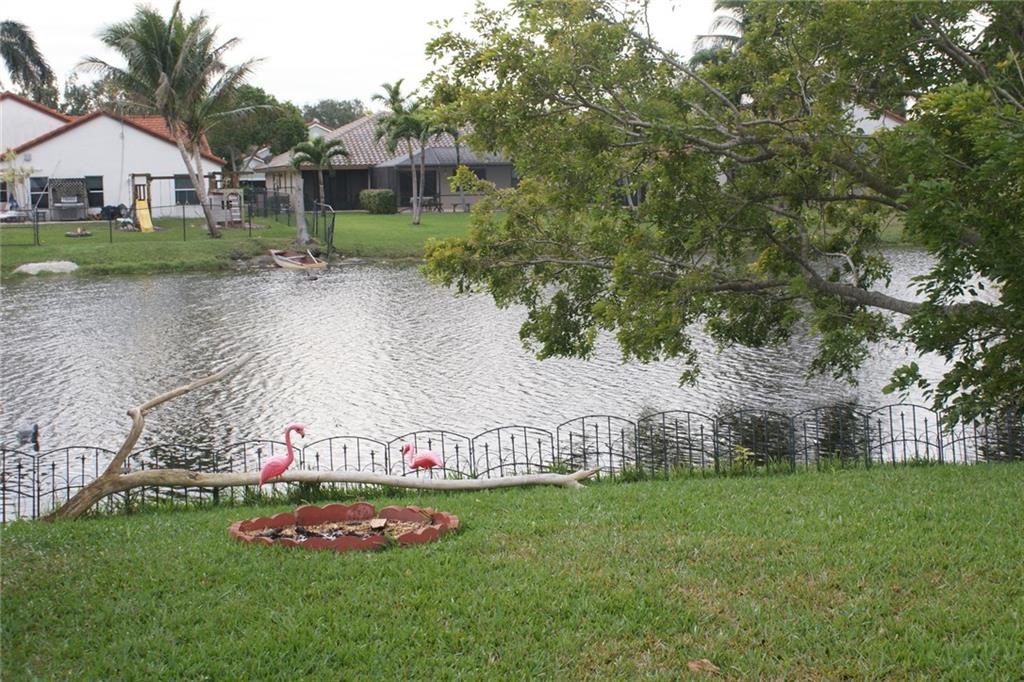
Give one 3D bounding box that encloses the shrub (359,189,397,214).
[{"bbox_3d":[-7.423,-7.717,70.410,2.100,1.450,1.800,-4,8,-22],"label":"shrub"}]

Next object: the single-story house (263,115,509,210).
[{"bbox_3d":[-7.259,-11.609,82.093,15.500,6.100,13.500,-4,8,-22],"label":"single-story house"}]

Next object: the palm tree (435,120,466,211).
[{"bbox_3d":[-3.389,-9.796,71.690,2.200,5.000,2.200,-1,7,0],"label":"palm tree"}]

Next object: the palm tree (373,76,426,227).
[{"bbox_3d":[-5.239,-8.716,59.088,2.500,6.650,2.500,-1,7,0],"label":"palm tree"}]

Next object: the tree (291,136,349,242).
[{"bbox_3d":[-7.556,-5.947,49.743,2.300,4.150,2.200,-1,7,0],"label":"tree"}]

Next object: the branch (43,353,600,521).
[{"bbox_3d":[-1.528,0.714,10.623,4.550,1.300,0.900,-2,7,-9],"label":"branch"}]

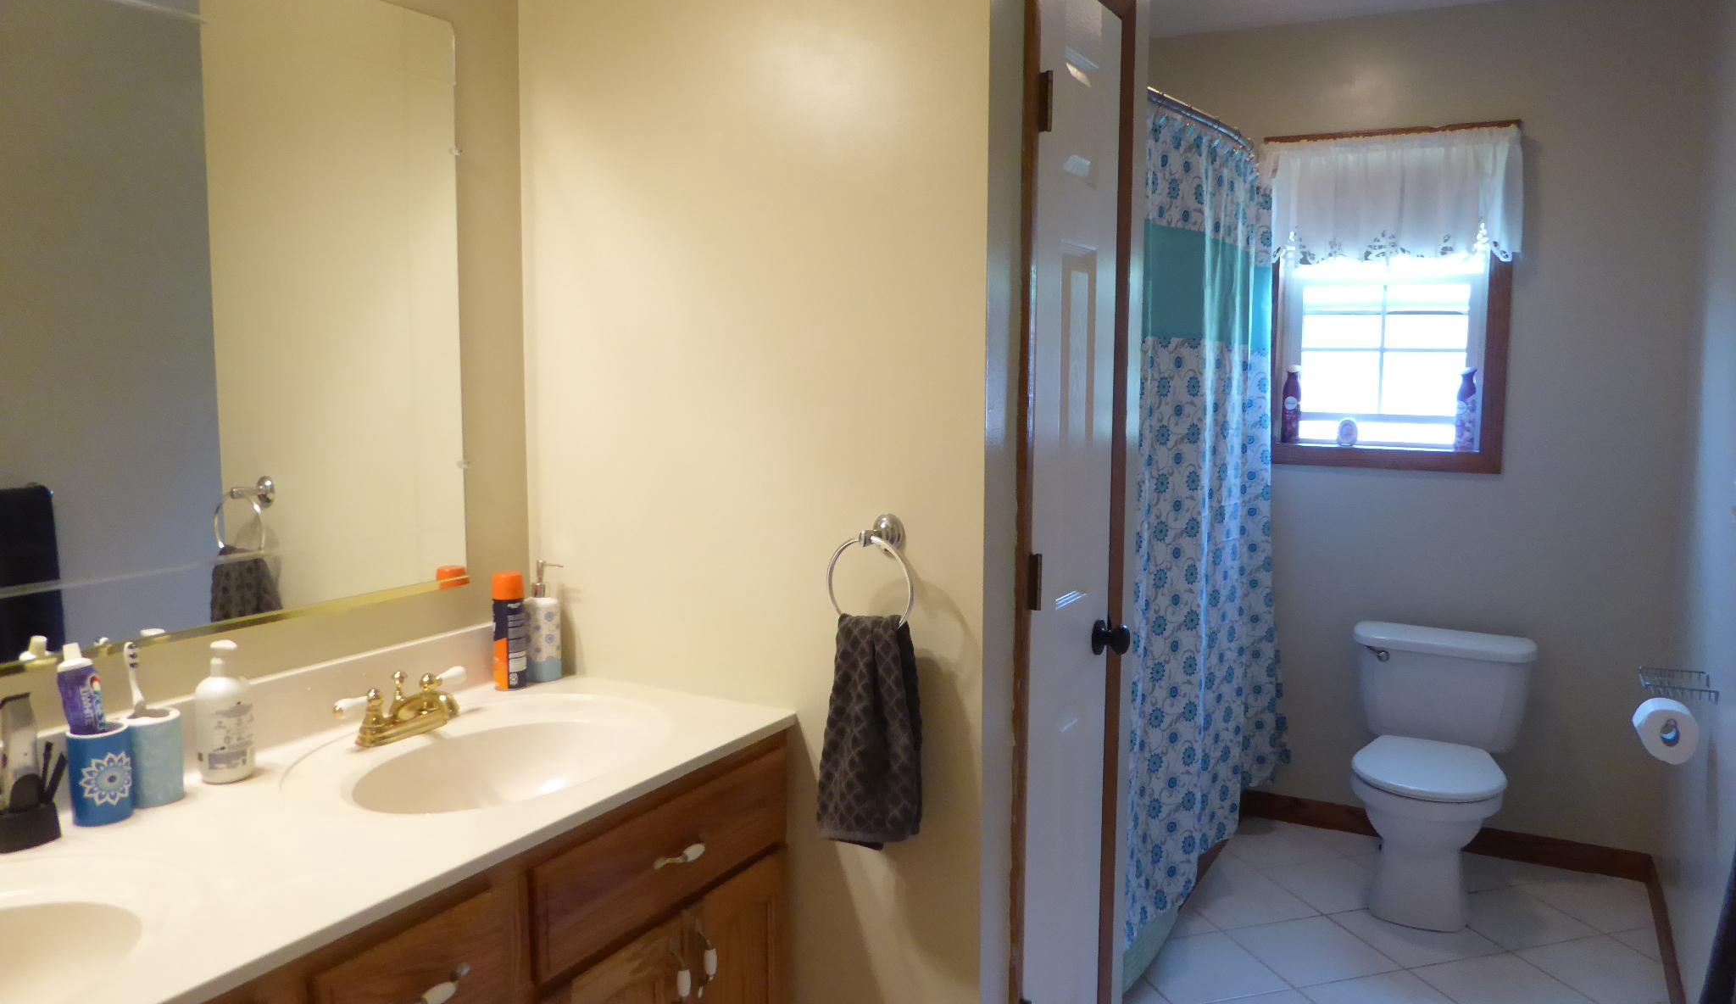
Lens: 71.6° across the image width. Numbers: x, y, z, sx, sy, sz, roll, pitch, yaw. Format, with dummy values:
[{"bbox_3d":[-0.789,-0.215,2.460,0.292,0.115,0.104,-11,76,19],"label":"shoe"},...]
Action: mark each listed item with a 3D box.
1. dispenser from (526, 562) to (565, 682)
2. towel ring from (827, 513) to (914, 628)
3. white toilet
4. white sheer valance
[{"bbox_3d":[-0.585,0.209,2.150,0.091,0.214,0.077,2,6,17],"label":"dispenser"},{"bbox_3d":[0.017,0.107,1.810,0.150,0.178,0.075,3,7,29],"label":"towel ring"},{"bbox_3d":[1.513,0.729,3.231,0.460,0.685,0.700,3,7,29],"label":"white toilet"},{"bbox_3d":[1.485,-0.874,3.449,0.670,0.362,0.075,3,7,29],"label":"white sheer valance"}]

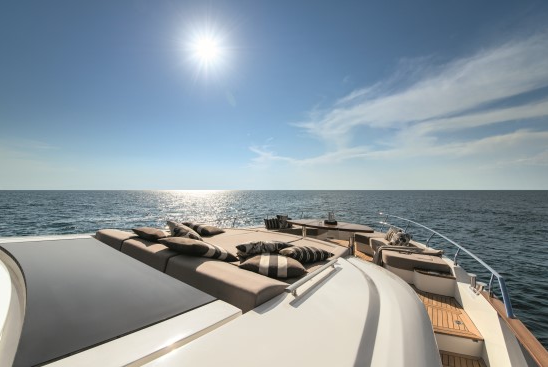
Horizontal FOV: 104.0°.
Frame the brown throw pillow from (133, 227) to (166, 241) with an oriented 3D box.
[{"bbox_3d":[-1.484,0.602,2.550,0.430,0.140,0.380,5,1,30],"label":"brown throw pillow"}]

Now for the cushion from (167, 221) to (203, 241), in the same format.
[{"bbox_3d":[-1.025,0.567,2.450,0.440,0.380,0.140,12,-42,16],"label":"cushion"}]

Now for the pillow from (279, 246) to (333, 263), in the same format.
[{"bbox_3d":[0.291,0.617,1.860,0.440,0.130,0.360,0,-2,12],"label":"pillow"}]

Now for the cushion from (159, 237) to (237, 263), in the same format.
[{"bbox_3d":[-0.648,0.561,1.860,0.570,0.150,0.430,7,-2,27],"label":"cushion"}]

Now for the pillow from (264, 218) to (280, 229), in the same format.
[{"bbox_3d":[-0.042,1.144,6.000,0.450,0.360,0.150,0,-22,0],"label":"pillow"}]

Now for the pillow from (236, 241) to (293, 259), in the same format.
[{"bbox_3d":[-0.074,0.579,1.850,0.500,0.130,0.400,0,1,-9],"label":"pillow"}]

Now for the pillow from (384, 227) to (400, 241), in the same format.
[{"bbox_3d":[2.559,1.097,4.600,0.420,0.380,0.150,-2,-38,49],"label":"pillow"}]

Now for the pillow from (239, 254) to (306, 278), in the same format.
[{"bbox_3d":[-0.004,0.583,1.560,0.470,0.140,0.380,-1,-2,15],"label":"pillow"}]

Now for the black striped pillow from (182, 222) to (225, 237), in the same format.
[{"bbox_3d":[-0.942,0.624,2.900,0.540,0.140,0.430,6,-2,24],"label":"black striped pillow"}]

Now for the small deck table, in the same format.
[{"bbox_3d":[1.346,1.310,5.230,2.100,0.620,0.980,-2,-2,40],"label":"small deck table"}]

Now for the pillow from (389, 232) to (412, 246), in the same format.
[{"bbox_3d":[2.513,1.113,4.250,0.430,0.400,0.150,-1,-42,34],"label":"pillow"}]

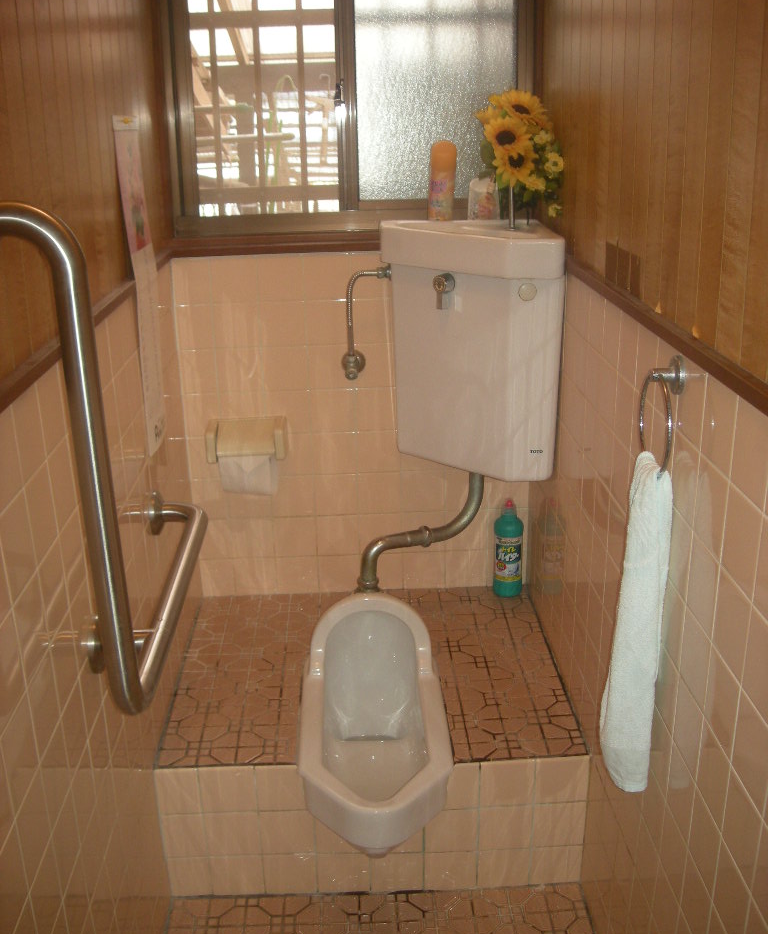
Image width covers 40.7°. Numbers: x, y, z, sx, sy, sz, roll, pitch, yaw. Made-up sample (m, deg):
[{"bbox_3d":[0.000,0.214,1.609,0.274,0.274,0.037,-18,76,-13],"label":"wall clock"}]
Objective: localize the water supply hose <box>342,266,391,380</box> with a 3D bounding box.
[{"bbox_3d":[-0.041,-0.307,2.188,0.110,0.250,0.075,-2,21,-1],"label":"water supply hose"}]

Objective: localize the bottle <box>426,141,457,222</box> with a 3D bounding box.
[{"bbox_3d":[0.121,-0.573,2.120,0.052,0.180,0.052,0,21,4],"label":"bottle"}]

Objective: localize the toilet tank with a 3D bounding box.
[{"bbox_3d":[0.166,-0.240,2.081,0.330,0.472,0.315,-2,21,-1],"label":"toilet tank"}]

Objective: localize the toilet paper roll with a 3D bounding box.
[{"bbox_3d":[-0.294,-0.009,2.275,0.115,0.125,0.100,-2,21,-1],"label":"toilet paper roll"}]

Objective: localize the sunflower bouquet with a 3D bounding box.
[{"bbox_3d":[0.253,-0.583,1.960,0.158,0.245,0.140,1,21,5],"label":"sunflower bouquet"}]

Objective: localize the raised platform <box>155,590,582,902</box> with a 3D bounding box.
[{"bbox_3d":[-0.028,0.547,2.208,0.774,0.289,0.660,-2,21,-1],"label":"raised platform"}]

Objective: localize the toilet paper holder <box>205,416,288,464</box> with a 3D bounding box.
[{"bbox_3d":[-0.297,-0.053,2.269,0.176,0.088,0.100,-2,21,-1],"label":"toilet paper holder"}]

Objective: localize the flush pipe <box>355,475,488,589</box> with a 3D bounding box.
[{"bbox_3d":[0.078,0.140,2.296,0.285,0.300,0.085,-2,21,-1],"label":"flush pipe"}]

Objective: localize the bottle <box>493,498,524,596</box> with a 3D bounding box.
[{"bbox_3d":[0.289,0.188,2.386,0.068,0.245,0.066,1,21,6],"label":"bottle"}]

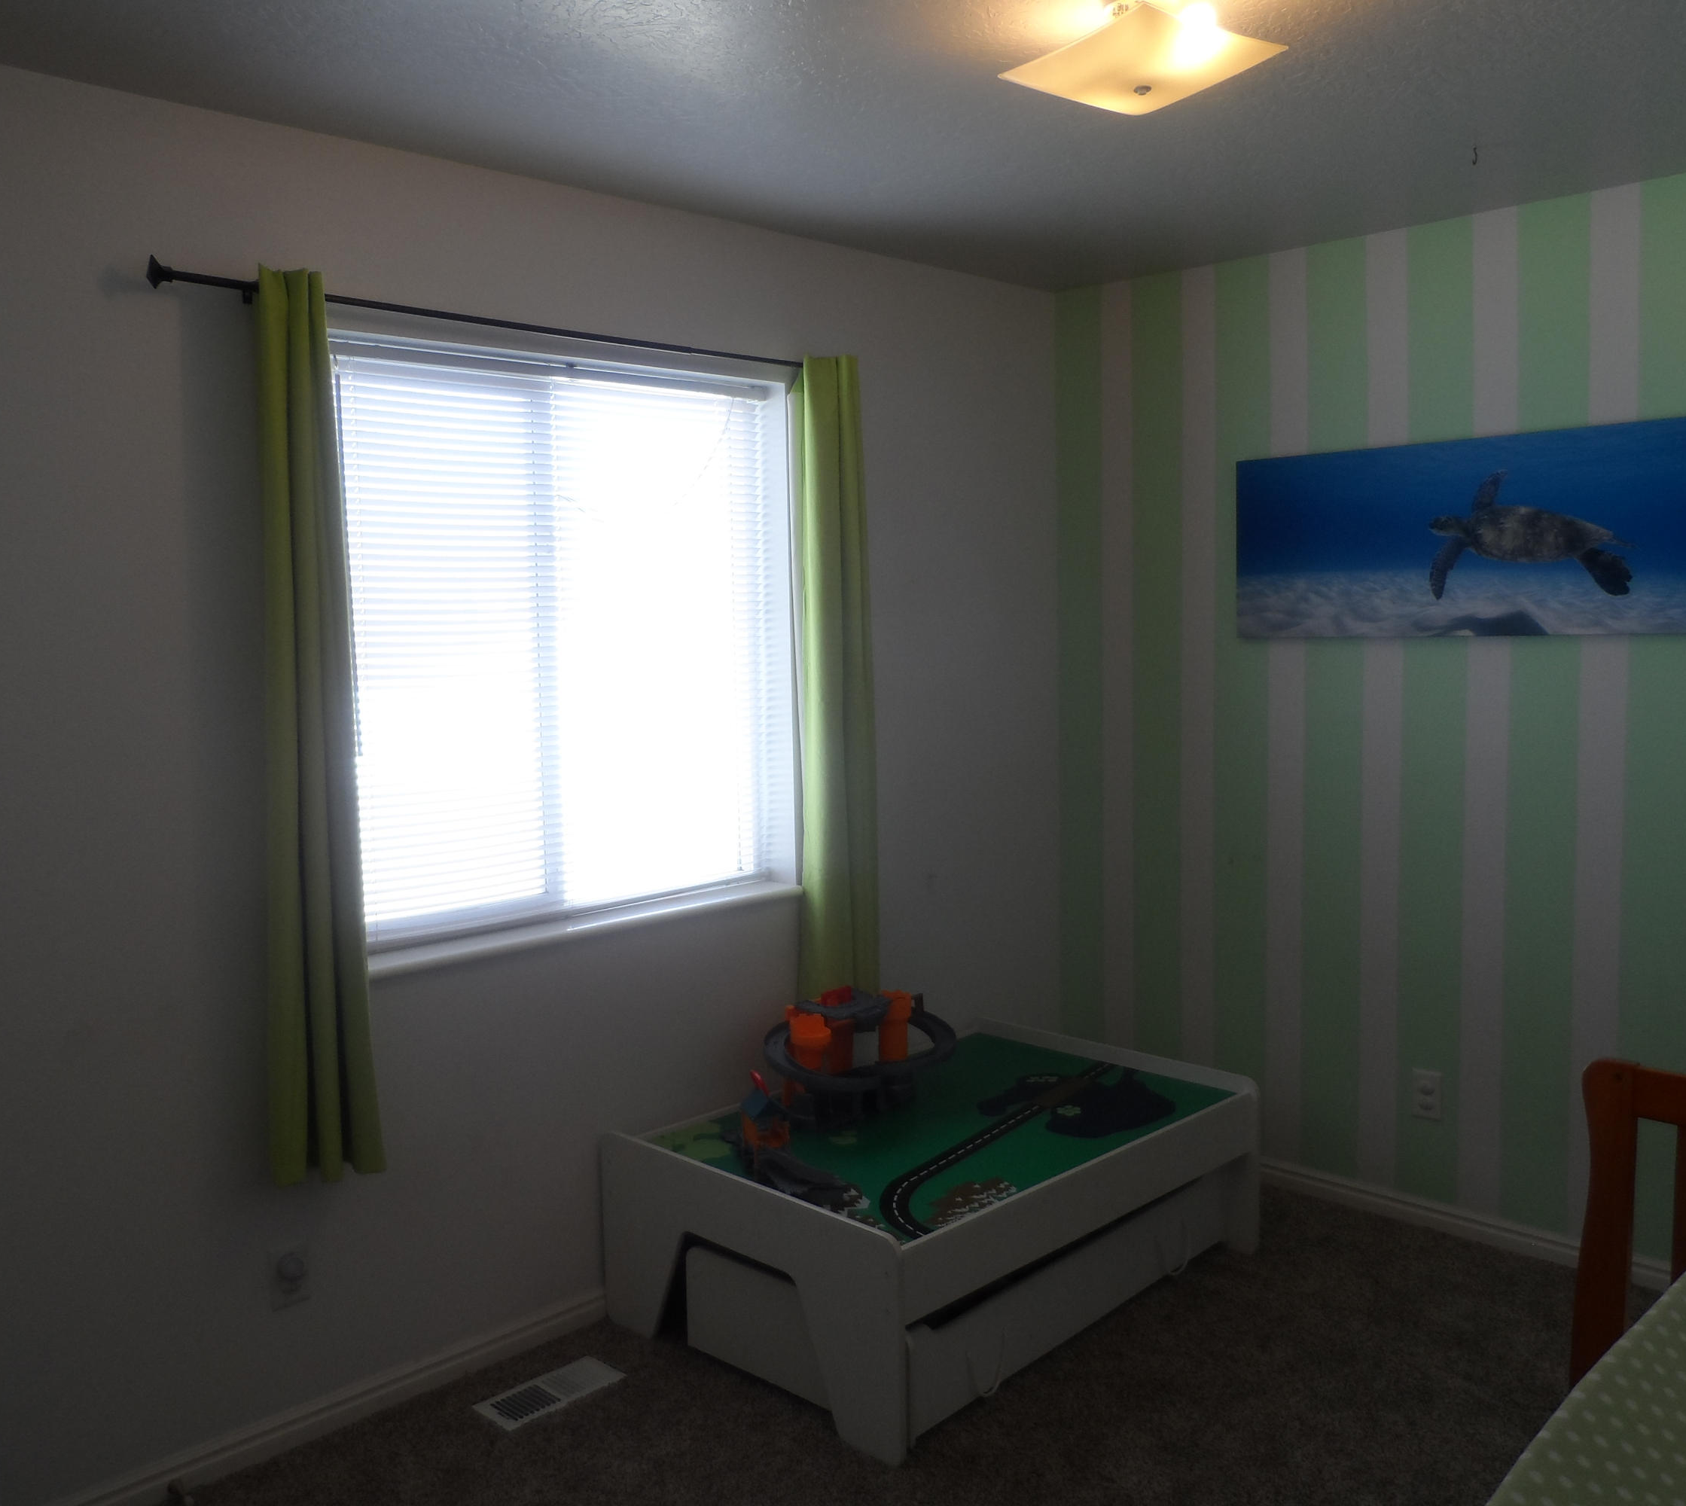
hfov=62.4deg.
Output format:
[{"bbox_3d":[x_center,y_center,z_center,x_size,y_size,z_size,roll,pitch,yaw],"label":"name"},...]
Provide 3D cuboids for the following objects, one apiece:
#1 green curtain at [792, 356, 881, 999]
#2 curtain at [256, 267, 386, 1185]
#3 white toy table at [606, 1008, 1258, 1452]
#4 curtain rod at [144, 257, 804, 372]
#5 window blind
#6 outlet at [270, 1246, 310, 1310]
[{"bbox_3d":[-0.005,-0.122,3.494,0.170,1.685,0.105,-6,7,-41],"label":"green curtain"},{"bbox_3d":[-0.998,-0.030,2.606,0.190,1.670,0.105,-6,7,-41],"label":"curtain"},{"bbox_3d":[0.241,1.032,3.281,1.287,0.432,0.894,-6,7,-44],"label":"white toy table"},{"bbox_3d":[-0.590,-0.879,2.920,1.600,0.060,0.085,-6,7,-41],"label":"curtain rod"},{"bbox_3d":[-0.597,-0.237,3.121,1.150,1.225,0.050,-6,7,-41],"label":"window blind"},{"bbox_3d":[-1.069,1.020,2.701,0.073,0.116,0.022,-6,7,-41],"label":"outlet"}]

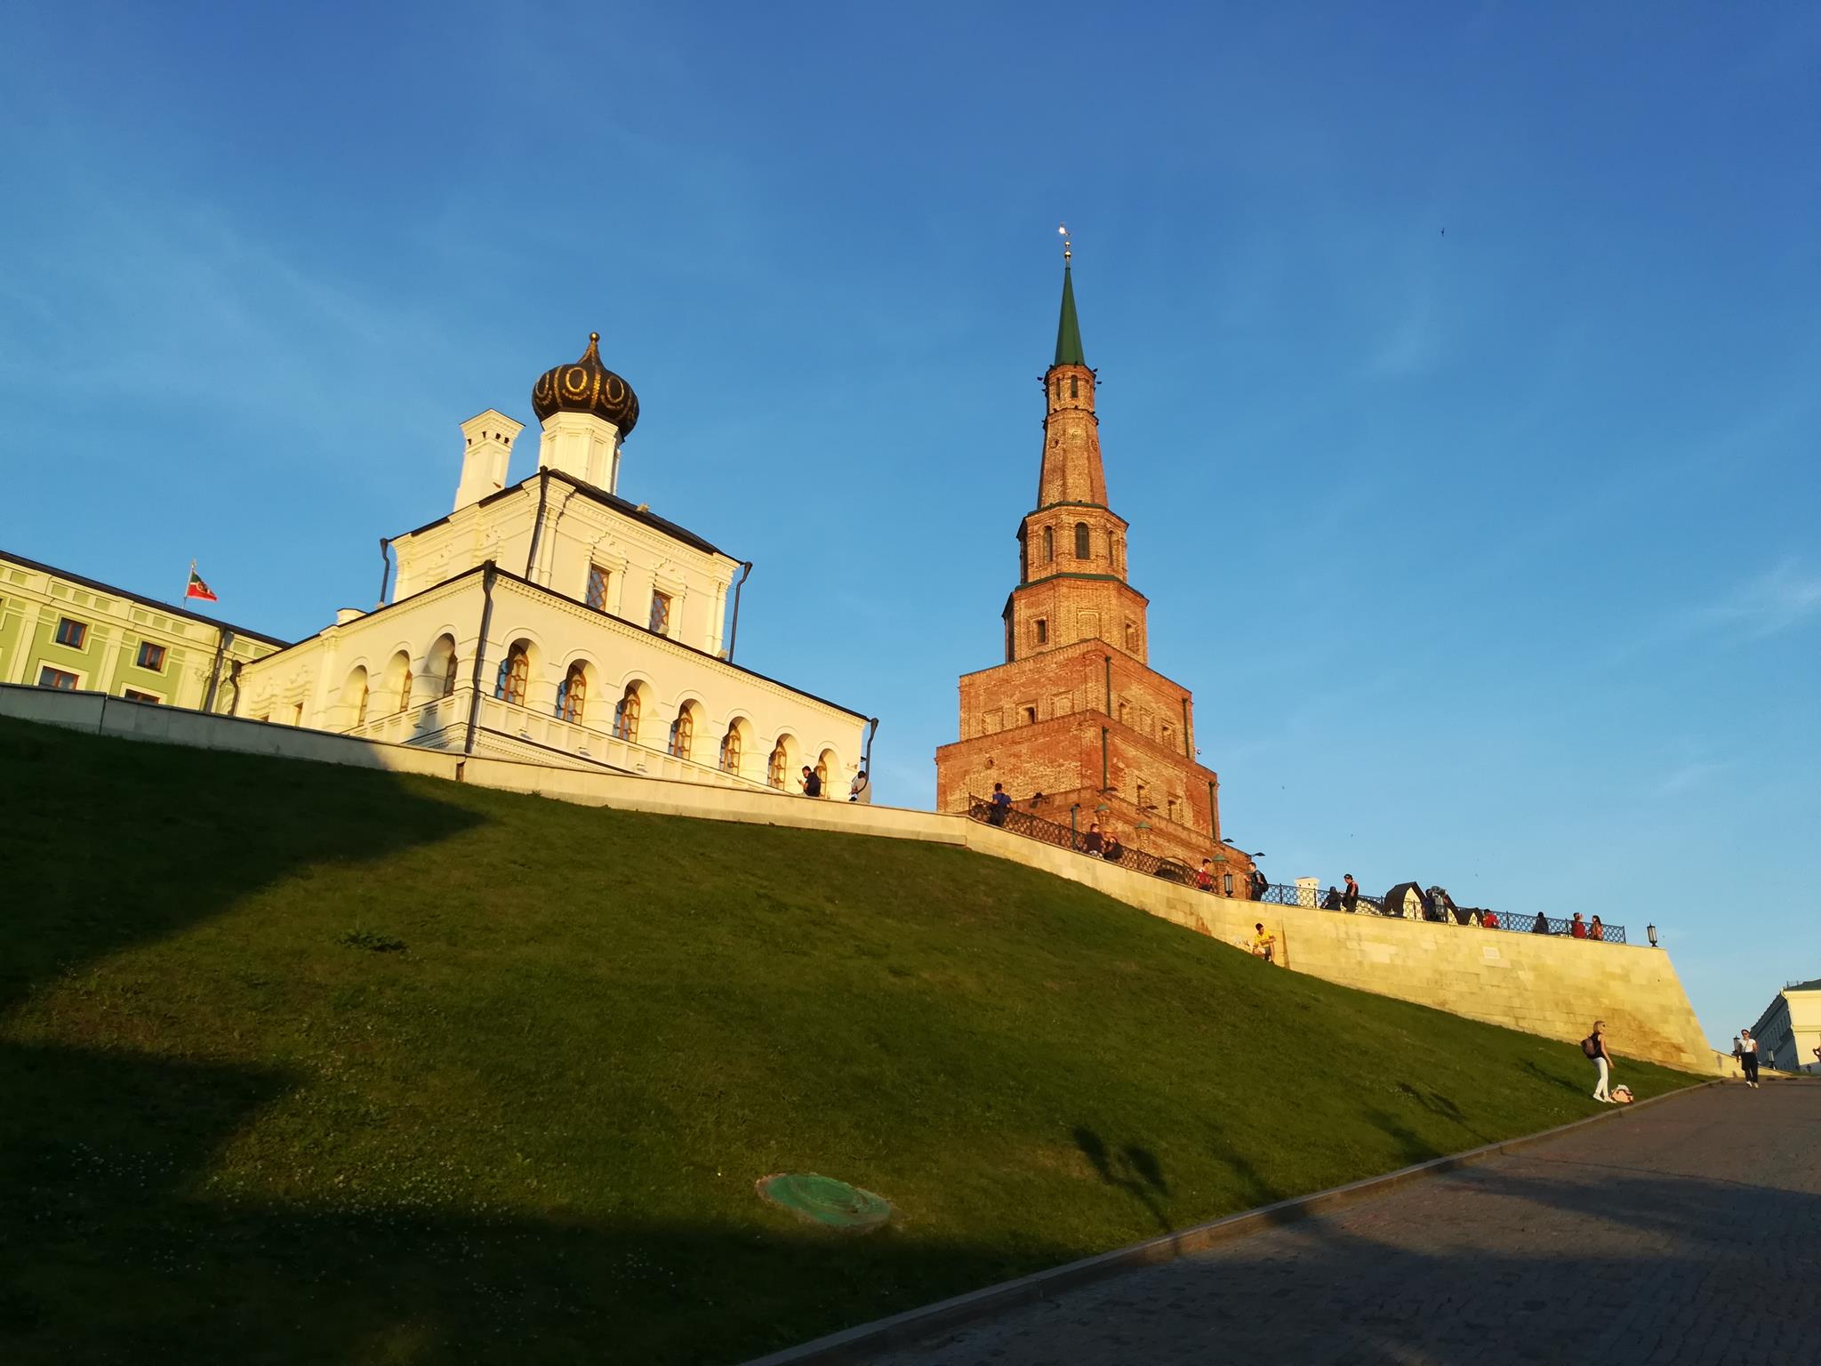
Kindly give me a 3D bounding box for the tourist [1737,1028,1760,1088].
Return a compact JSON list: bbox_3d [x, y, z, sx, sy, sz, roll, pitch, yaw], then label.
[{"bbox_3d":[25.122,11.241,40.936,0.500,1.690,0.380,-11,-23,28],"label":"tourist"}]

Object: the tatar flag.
[{"bbox_3d":[-36.519,-5.023,70.500,1.800,1.800,0.400,11,-23,-27],"label":"tatar flag"}]

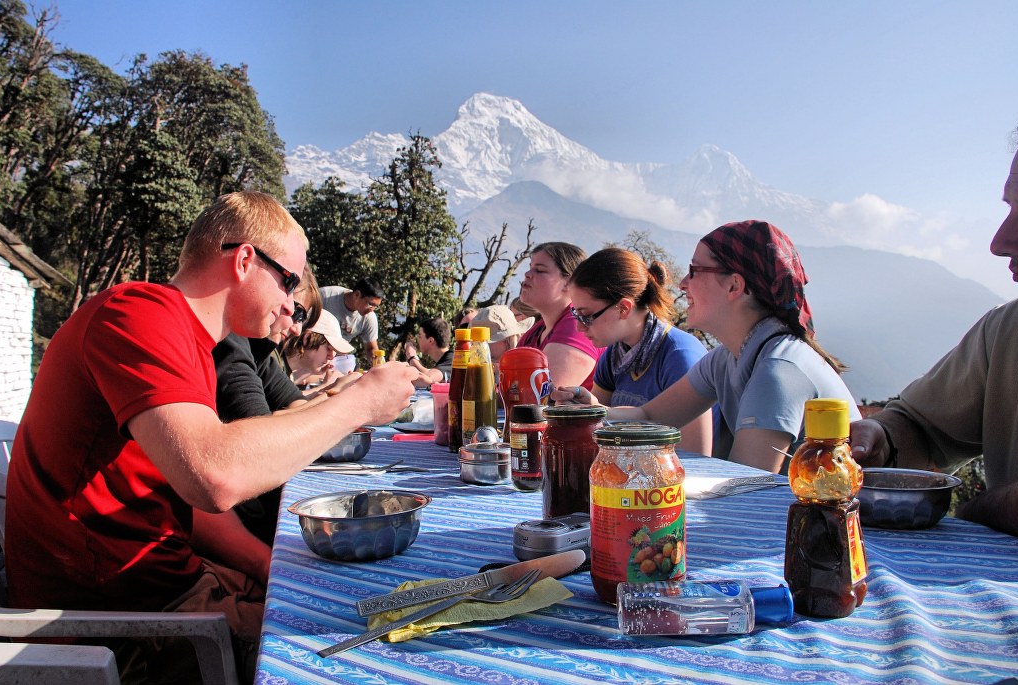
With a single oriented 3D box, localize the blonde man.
[{"bbox_3d":[-0.430,0.350,1.200,0.660,1.180,0.520,-1,0,-15],"label":"blonde man"}]

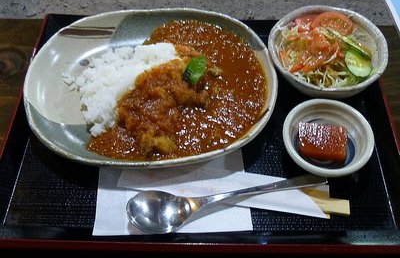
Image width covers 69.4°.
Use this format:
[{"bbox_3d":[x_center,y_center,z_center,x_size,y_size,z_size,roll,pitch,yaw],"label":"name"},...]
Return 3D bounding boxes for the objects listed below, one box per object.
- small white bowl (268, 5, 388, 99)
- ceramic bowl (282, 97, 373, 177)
[{"bbox_3d":[0.141,-0.082,0.339,0.125,0.049,0.125,0,64,0],"label":"small white bowl"},{"bbox_3d":[0.126,0.014,0.300,0.087,0.036,0.087,0,64,0],"label":"ceramic bowl"}]

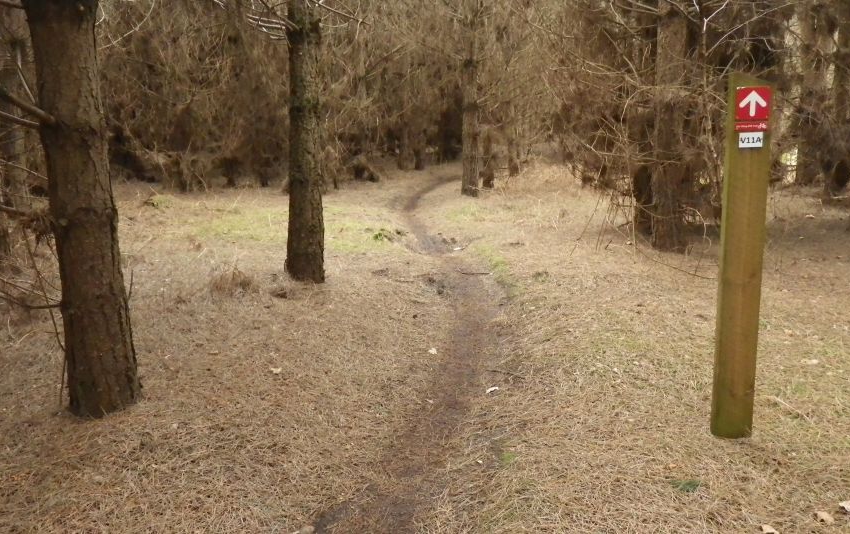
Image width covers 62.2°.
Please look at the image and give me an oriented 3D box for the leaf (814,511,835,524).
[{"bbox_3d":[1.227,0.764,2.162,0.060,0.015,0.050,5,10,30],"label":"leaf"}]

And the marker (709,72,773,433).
[{"bbox_3d":[1.225,-0.024,2.733,0.130,1.390,0.120,3,9,19],"label":"marker"}]

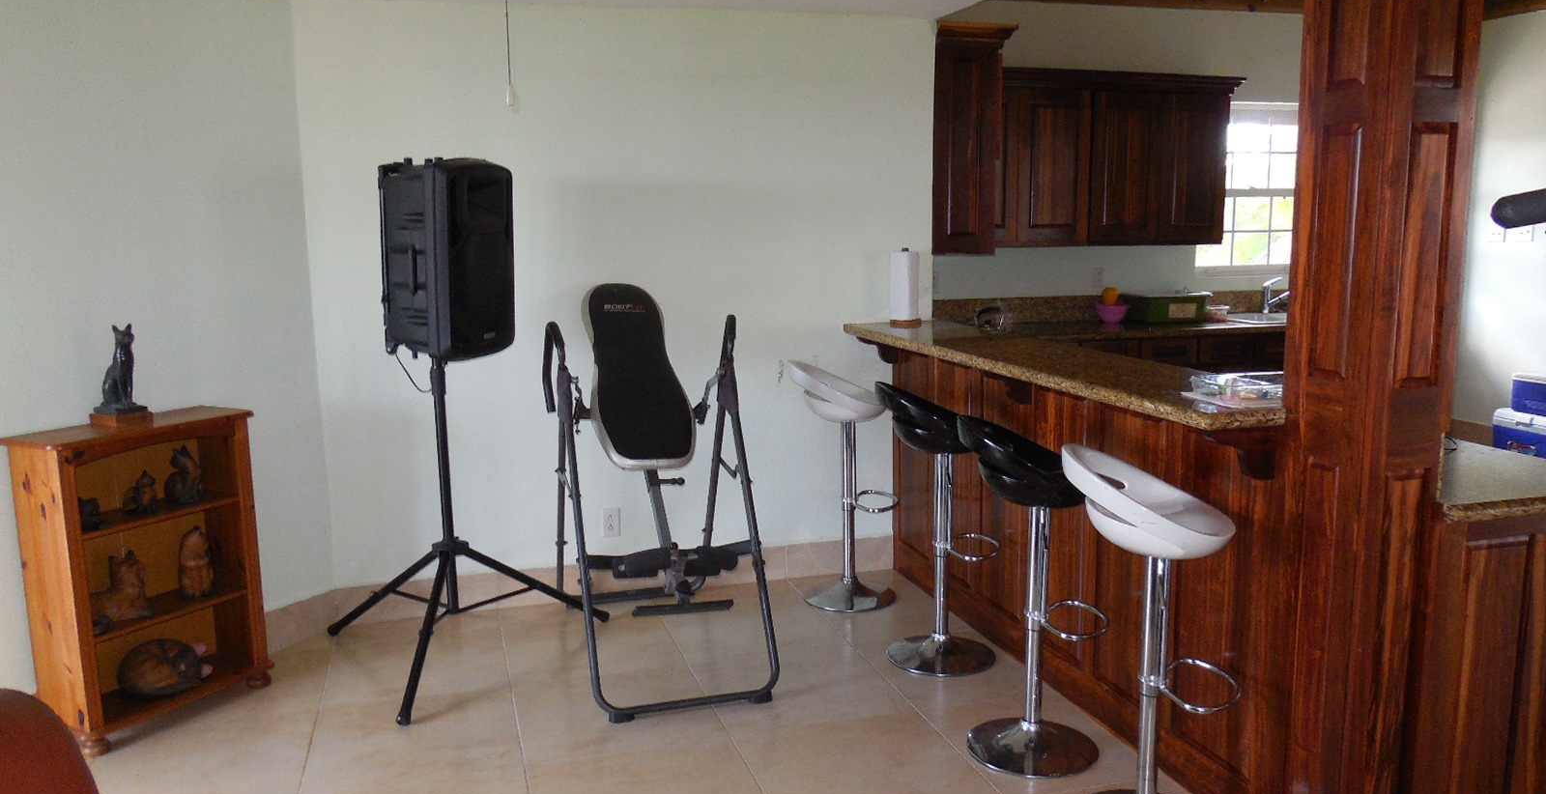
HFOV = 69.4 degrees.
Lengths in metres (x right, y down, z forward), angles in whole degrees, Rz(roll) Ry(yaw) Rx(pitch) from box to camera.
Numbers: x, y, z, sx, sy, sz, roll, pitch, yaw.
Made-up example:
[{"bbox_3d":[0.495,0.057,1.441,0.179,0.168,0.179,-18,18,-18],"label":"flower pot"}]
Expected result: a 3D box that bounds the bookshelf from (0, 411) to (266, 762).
[{"bbox_3d":[-1.960,0.547,3.514,0.287,0.928,0.629,4,10,30],"label":"bookshelf"}]

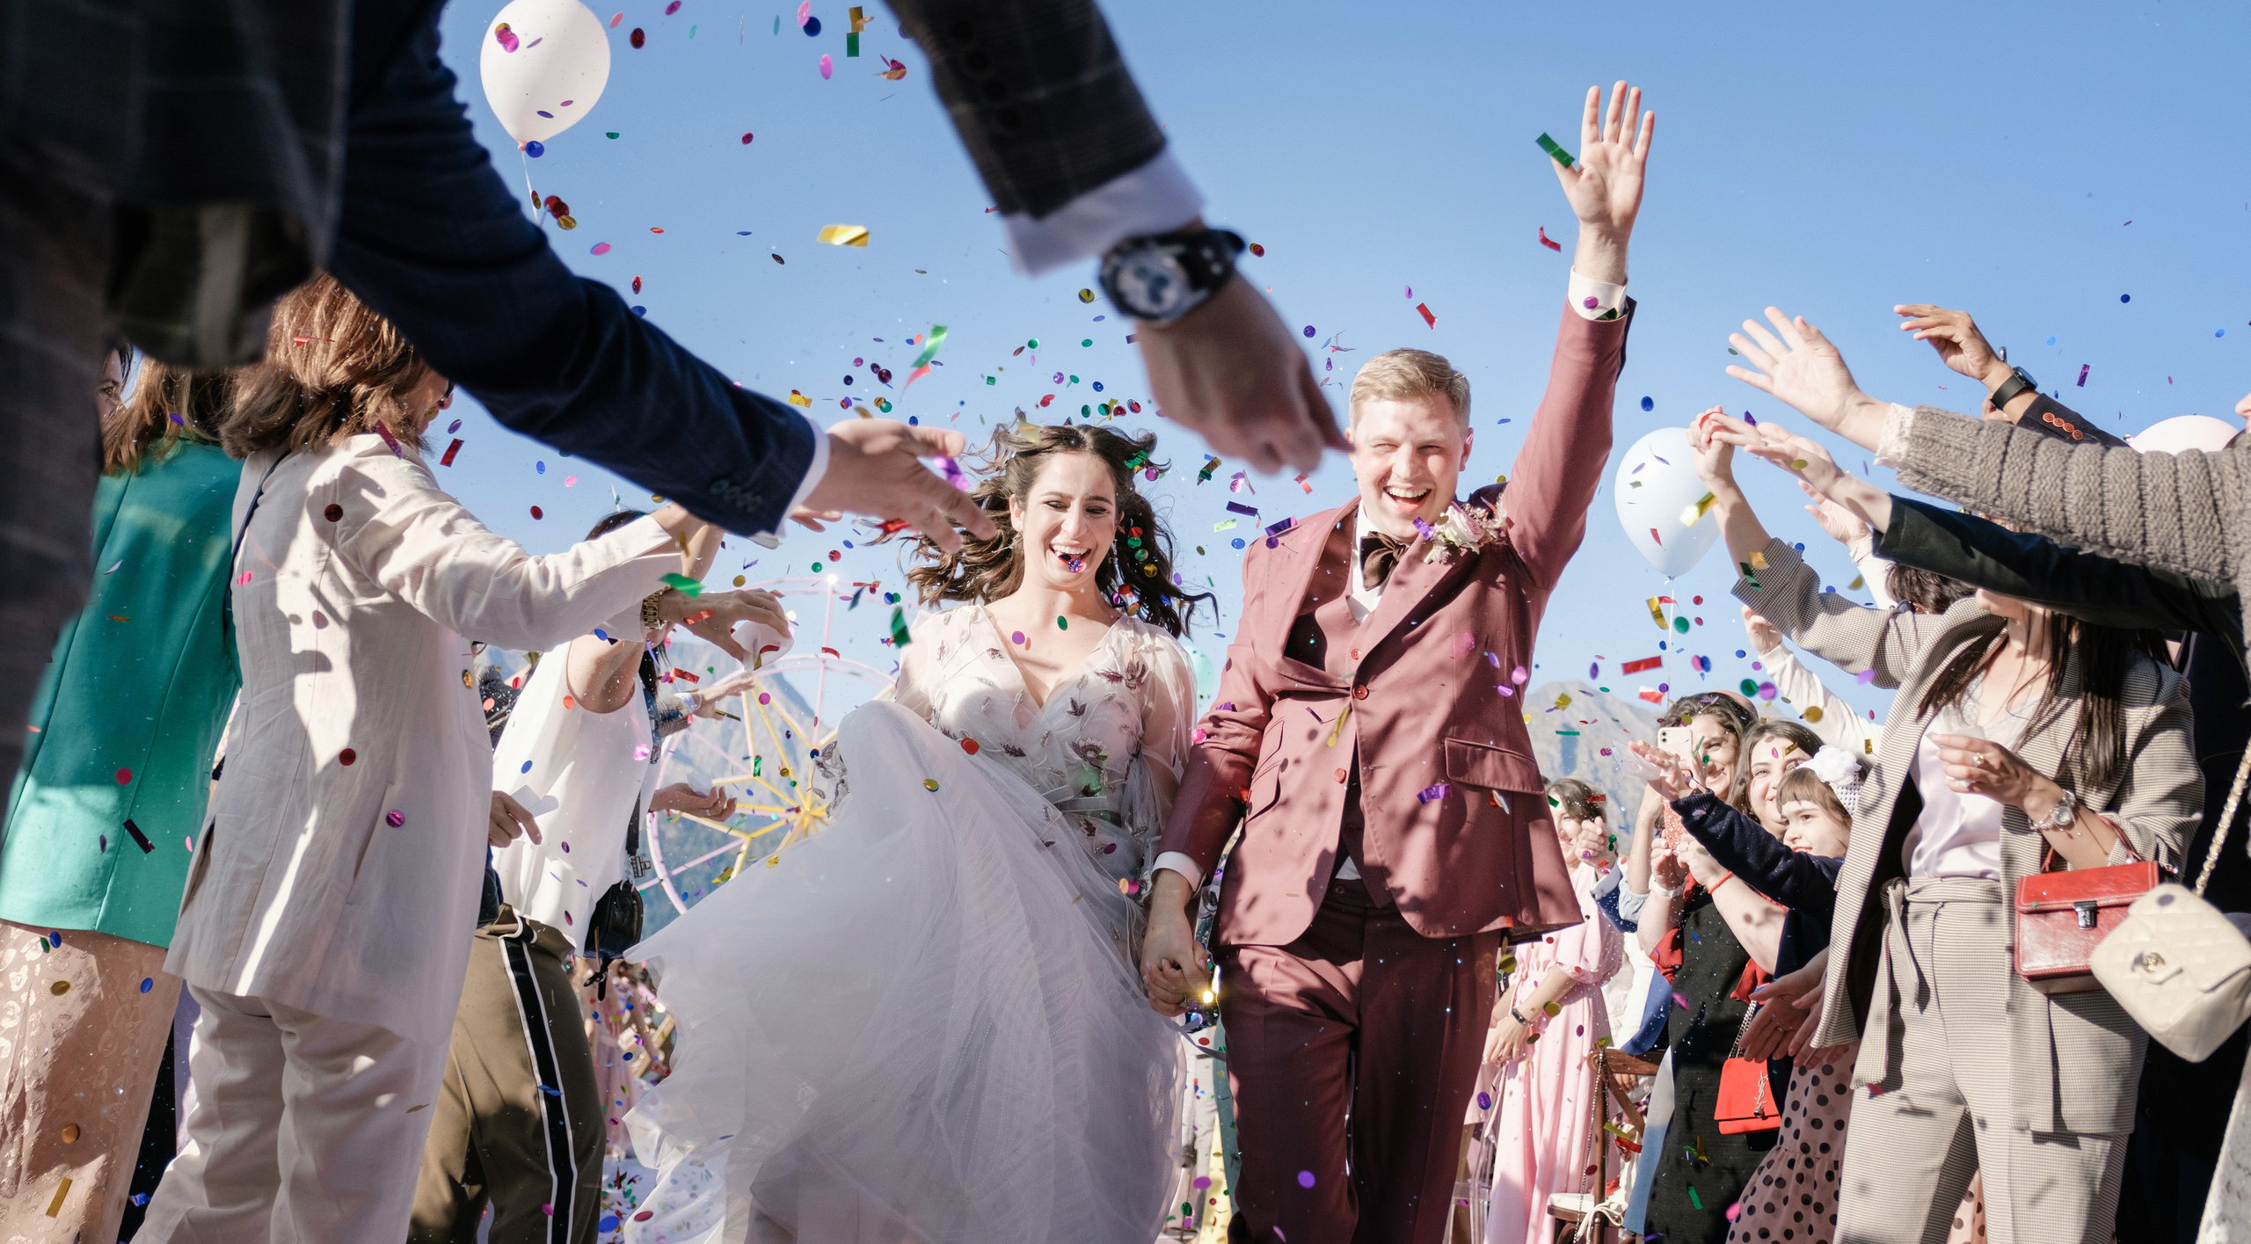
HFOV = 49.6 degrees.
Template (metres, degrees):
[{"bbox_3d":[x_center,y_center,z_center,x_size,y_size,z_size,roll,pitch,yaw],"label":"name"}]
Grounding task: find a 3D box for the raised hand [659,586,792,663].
[{"bbox_3d":[-0.472,0.003,2.880,0.150,0.085,0.085,3,-9,-18],"label":"raised hand"}]

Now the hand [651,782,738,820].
[{"bbox_3d":[-0.742,0.307,4.200,0.155,0.060,0.080,2,-9,-15],"label":"hand"}]

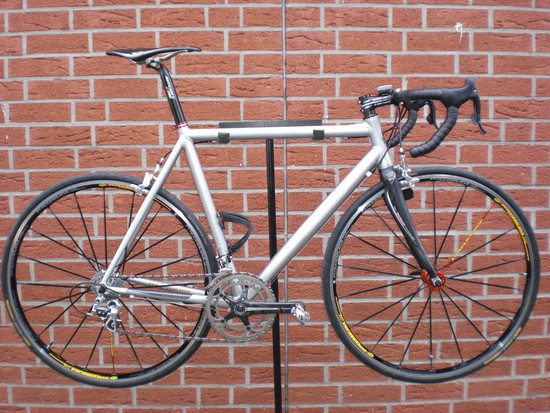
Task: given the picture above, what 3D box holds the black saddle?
[{"bbox_3d":[-0.352,-0.440,1.760,0.277,0.049,0.136,-1,8,0],"label":"black saddle"}]

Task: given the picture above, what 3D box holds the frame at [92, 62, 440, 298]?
[{"bbox_3d":[-0.024,-0.070,1.811,1.003,0.737,0.140,-1,8,0],"label":"frame"}]

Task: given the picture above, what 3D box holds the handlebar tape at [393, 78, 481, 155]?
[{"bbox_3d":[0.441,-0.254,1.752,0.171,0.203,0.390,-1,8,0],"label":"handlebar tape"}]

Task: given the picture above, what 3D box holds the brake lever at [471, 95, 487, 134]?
[{"bbox_3d":[0.532,-0.242,1.577,0.043,0.103,0.030,-1,8,0],"label":"brake lever"}]

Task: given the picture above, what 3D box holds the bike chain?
[{"bbox_3d":[-0.254,0.303,1.815,0.494,0.220,0.032,-1,8,0],"label":"bike chain"}]

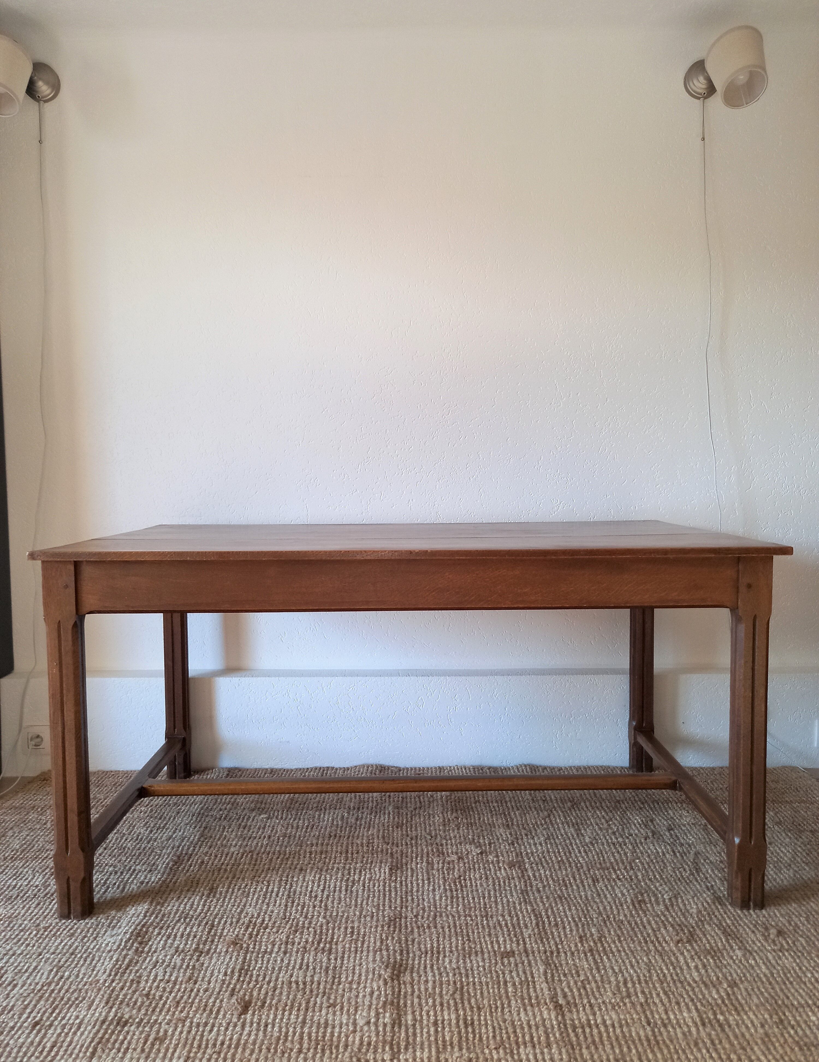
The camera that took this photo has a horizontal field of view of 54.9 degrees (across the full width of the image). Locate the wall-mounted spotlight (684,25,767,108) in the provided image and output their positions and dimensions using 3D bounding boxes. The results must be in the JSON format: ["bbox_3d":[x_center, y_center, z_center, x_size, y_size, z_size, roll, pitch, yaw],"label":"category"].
[{"bbox_3d":[0.903,-1.298,2.248,0.156,0.240,0.310,0,4,0],"label":"wall-mounted spotlight"}]

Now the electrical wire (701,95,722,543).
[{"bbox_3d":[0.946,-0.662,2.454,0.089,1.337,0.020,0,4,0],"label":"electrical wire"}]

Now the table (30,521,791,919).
[{"bbox_3d":[0.002,0.392,2.051,1.549,0.774,0.858,0,4,0],"label":"table"}]

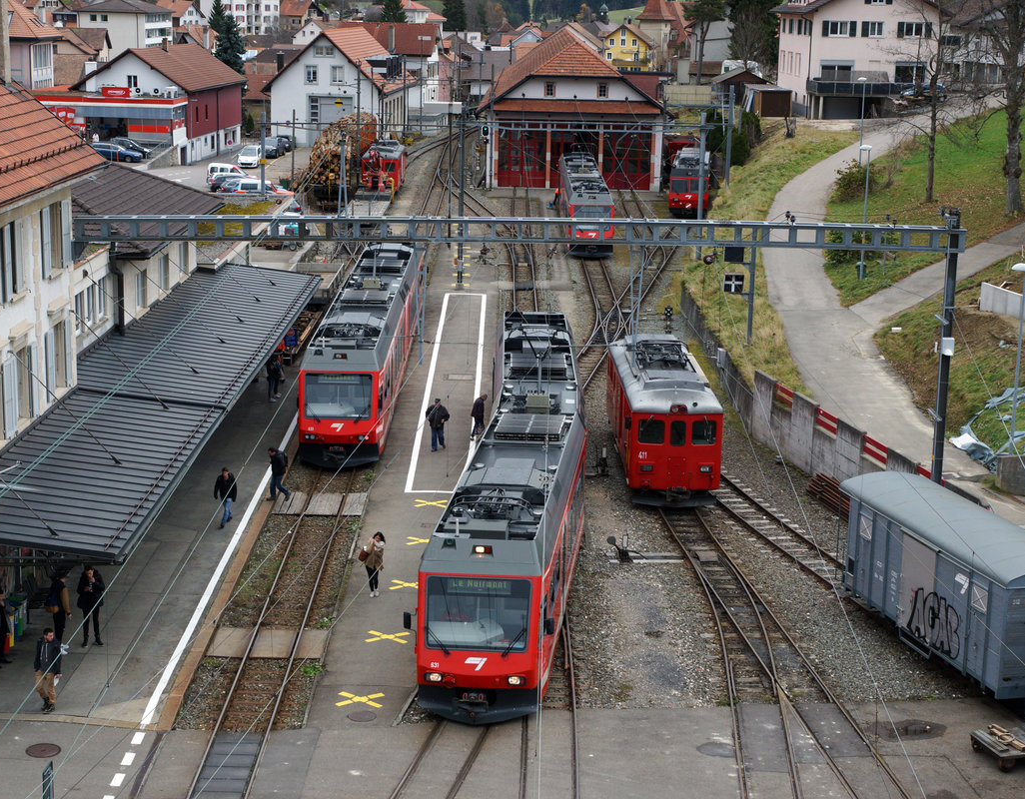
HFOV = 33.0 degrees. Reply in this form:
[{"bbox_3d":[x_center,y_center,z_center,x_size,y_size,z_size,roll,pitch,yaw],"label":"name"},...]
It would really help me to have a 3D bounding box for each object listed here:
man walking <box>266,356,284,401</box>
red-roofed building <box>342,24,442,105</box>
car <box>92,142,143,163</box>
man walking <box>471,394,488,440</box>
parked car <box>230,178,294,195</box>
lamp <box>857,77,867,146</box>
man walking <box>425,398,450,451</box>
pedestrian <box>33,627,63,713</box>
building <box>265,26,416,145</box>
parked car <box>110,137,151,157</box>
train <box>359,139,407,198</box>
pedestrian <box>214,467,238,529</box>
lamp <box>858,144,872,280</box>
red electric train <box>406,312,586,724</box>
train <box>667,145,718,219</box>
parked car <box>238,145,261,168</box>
[{"bbox_3d":[-8.641,-0.828,62.759,0.480,1.700,0.520,7,14,23],"label":"man walking"},{"bbox_3d":[-15.713,-43.640,226.000,13.000,10.600,12.000,2,13,5],"label":"red-roofed building"},{"bbox_3d":[-34.326,-21.415,151.000,4.600,1.480,1.800,6,14,21],"label":"car"},{"bbox_3d":[-1.141,0.576,58.121,0.550,1.580,0.500,2,13,3],"label":"man walking"},{"bbox_3d":[-17.676,-14.459,121.461,4.300,1.830,1.750,-2,13,-12],"label":"parked car"},{"bbox_3d":[23.252,-18.426,115.800,0.600,6.150,0.300,3,13,8],"label":"lamp"},{"bbox_3d":[-2.505,0.811,56.933,0.720,1.719,0.500,3,13,8],"label":"man walking"},{"bbox_3d":[-9.515,5.534,35.479,0.580,1.784,0.480,1,13,0],"label":"pedestrian"},{"bbox_3d":[-18.011,-33.840,185.644,12.300,11.400,28.000,2,13,3],"label":"building"},{"bbox_3d":[-34.452,-22.484,155.500,4.150,1.580,1.780,6,14,21],"label":"parked car"},{"bbox_3d":[-9.480,-17.002,128.827,2.600,3.900,11.000,1,13,-1],"label":"train"},{"bbox_3d":[-8.004,2.672,48.243,0.620,1.680,0.600,5,14,15],"label":"pedestrian"},{"bbox_3d":[15.237,-8.125,75.345,0.650,6.000,0.300,1,13,0],"label":"lamp"},{"bbox_3d":[0.408,1.296,49.478,3.000,3.950,31.300,2,13,2],"label":"red electric train"},{"bbox_3d":[13.110,-16.024,126.401,2.700,3.800,17.000,3,13,6],"label":"train"},{"bbox_3d":[-22.404,-20.955,149.445,1.820,1.500,4.300,1,13,-1],"label":"parked car"}]

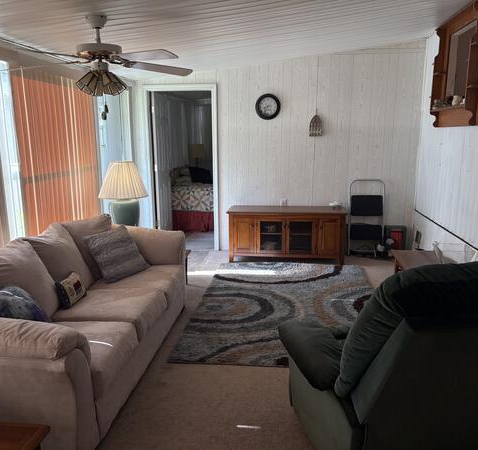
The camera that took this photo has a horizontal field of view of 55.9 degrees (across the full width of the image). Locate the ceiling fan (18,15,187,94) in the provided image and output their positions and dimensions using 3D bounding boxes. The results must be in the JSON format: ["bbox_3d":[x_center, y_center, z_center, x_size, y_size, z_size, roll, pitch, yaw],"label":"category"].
[{"bbox_3d":[-0.897,-1.081,2.886,1.300,0.497,1.300,1,12,6],"label":"ceiling fan"}]

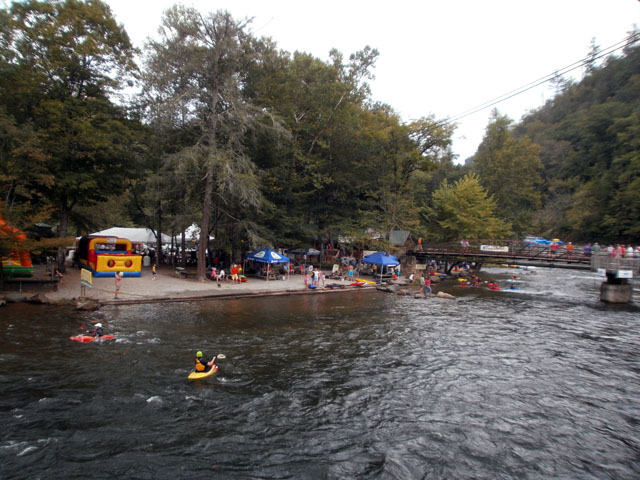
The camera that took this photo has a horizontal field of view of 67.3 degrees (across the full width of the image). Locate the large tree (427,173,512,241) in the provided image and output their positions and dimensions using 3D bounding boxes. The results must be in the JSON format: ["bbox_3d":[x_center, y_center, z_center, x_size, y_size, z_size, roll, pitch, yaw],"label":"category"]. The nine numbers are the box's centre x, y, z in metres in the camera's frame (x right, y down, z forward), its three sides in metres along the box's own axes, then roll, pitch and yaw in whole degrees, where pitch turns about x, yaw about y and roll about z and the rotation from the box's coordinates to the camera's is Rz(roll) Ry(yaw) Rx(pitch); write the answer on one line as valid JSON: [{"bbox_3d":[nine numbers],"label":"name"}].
[{"bbox_3d":[20.698,-2.439,67.000,11.800,13.600,11.500,2,2,0],"label":"large tree"}]

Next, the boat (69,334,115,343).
[{"bbox_3d":[-11.364,4.886,23.963,2.200,0.300,0.620,1,2,-18],"label":"boat"}]

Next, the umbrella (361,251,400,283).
[{"bbox_3d":[6.399,2.716,49.953,3.050,3.100,3.050,3,2,40],"label":"umbrella"}]

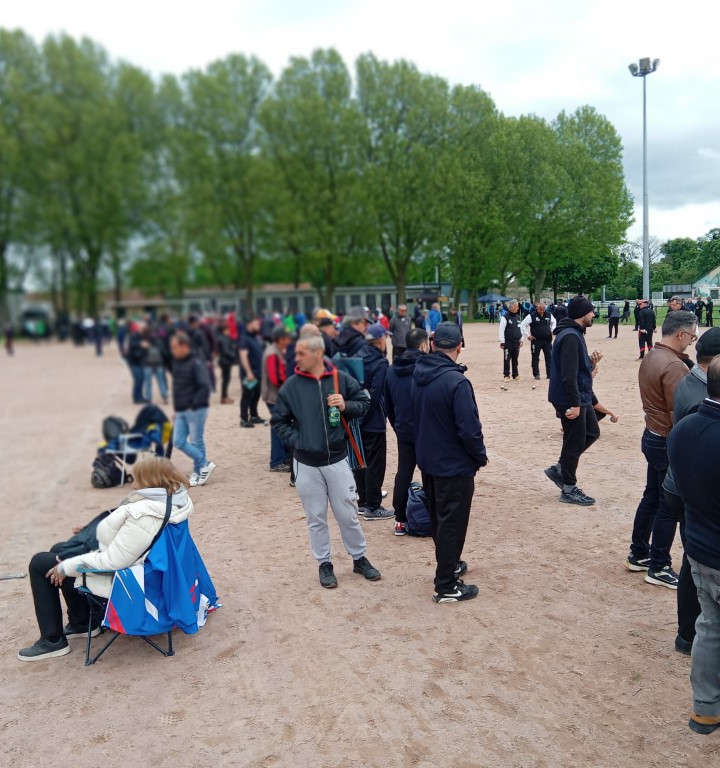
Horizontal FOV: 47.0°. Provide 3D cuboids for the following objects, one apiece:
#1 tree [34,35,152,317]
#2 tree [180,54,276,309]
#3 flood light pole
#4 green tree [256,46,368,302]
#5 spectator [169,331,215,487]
[{"bbox_3d":[-19.948,-14.933,62.000,8.500,22.000,8.500,-2,5,0],"label":"tree"},{"bbox_3d":[-12.310,-17.698,77.833,9.500,25.349,9.500,-2,5,0],"label":"tree"},{"bbox_3d":[18.584,-12.427,54.202,1.900,17.330,1.400,0,6,20],"label":"flood light pole"},{"bbox_3d":[-4.424,-18.332,78.806,10.000,25.954,10.000,-2,5,0],"label":"green tree"},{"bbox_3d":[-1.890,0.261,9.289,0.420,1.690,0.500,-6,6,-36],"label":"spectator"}]

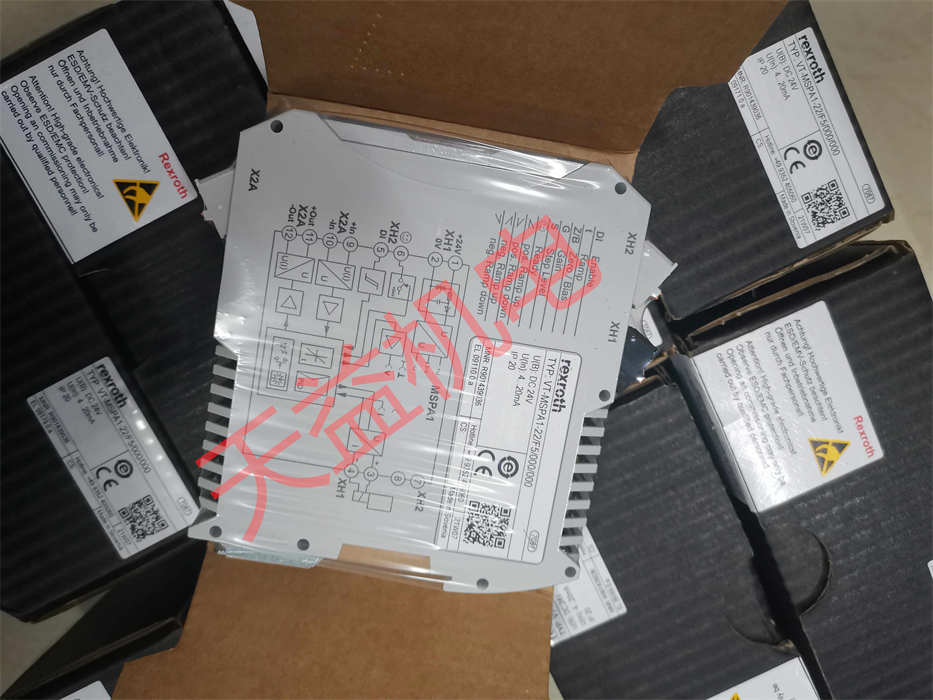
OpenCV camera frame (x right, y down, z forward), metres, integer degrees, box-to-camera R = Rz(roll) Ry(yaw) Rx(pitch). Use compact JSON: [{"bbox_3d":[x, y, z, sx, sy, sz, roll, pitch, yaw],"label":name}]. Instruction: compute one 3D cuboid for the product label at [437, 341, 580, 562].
[{"bbox_3d":[0.011,0.027,0.182,0.029,0.001,0.057,9,96,-2],"label":"product label"}]

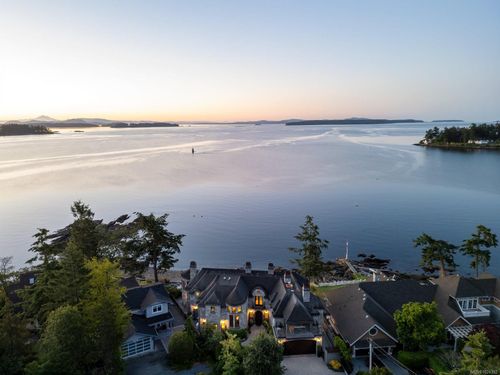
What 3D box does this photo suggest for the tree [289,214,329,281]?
[{"bbox_3d":[12.796,13.762,75.834,8.600,16.000,8.400,0,11,0],"label":"tree"}]

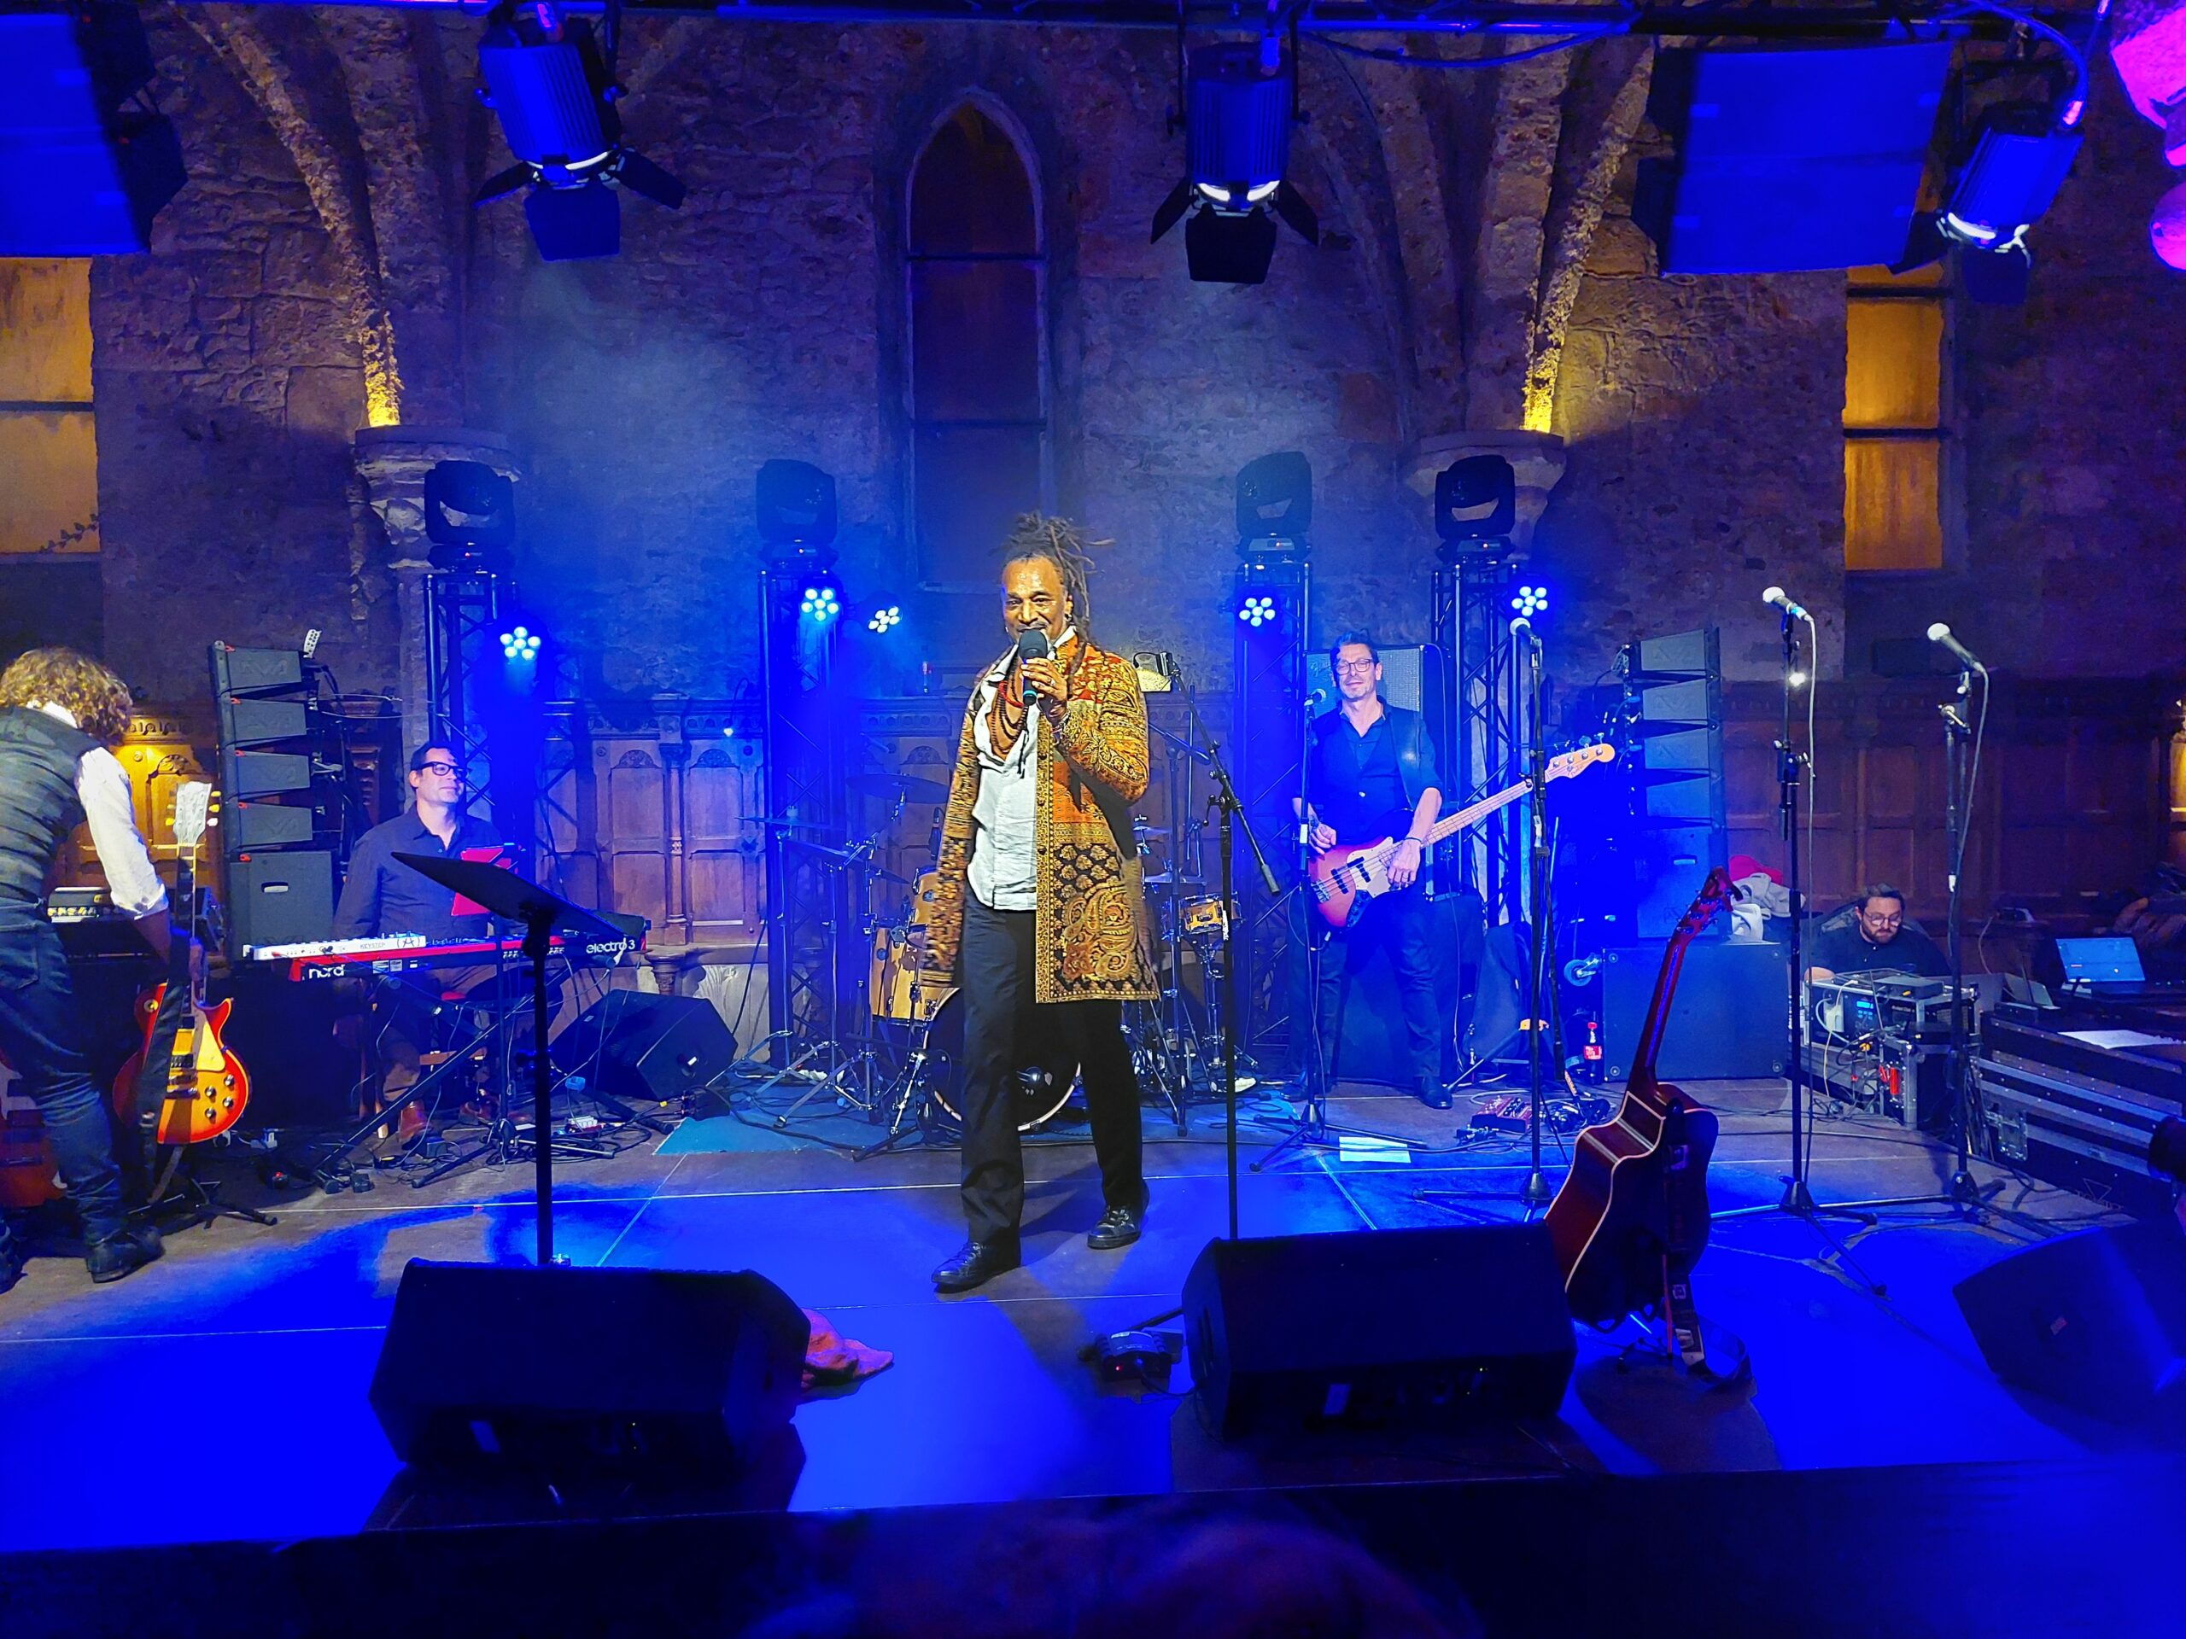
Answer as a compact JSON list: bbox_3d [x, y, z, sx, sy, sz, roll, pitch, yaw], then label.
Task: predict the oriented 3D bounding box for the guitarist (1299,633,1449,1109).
[{"bbox_3d":[1.043,0.187,5.660,0.560,1.730,0.420,-1,2,13],"label":"guitarist"}]

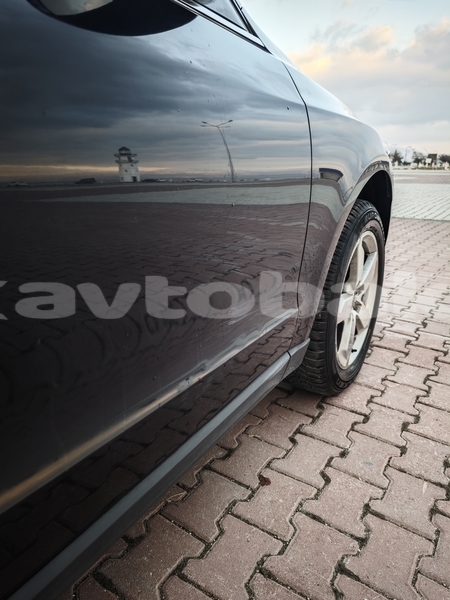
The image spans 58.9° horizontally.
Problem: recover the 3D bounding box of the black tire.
[{"bbox_3d":[0.402,-0.012,1.511,0.235,0.728,0.730,11,22,32],"label":"black tire"}]

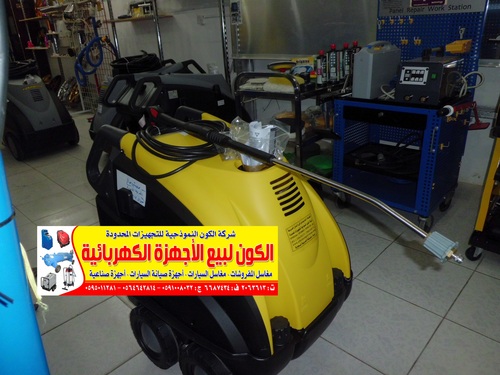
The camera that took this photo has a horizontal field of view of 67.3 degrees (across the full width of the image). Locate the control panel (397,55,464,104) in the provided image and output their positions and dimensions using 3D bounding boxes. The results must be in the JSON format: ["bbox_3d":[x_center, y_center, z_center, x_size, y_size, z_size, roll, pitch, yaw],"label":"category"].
[{"bbox_3d":[1.181,-0.706,2.465,0.290,0.246,0.274,-24,31,-36],"label":"control panel"}]

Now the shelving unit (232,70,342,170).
[{"bbox_3d":[0.393,-0.548,3.330,0.659,0.970,0.664,18,33,41],"label":"shelving unit"}]

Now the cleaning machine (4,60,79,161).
[{"bbox_3d":[-2.944,-0.954,5.000,1.190,0.885,0.710,18,33,41],"label":"cleaning machine"}]

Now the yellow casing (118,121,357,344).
[{"bbox_3d":[-0.053,0.084,1.385,0.748,0.589,0.477,16,31,40],"label":"yellow casing"}]

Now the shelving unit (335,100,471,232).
[{"bbox_3d":[1.073,-0.253,2.759,0.503,0.812,0.750,-25,31,-37],"label":"shelving unit"}]

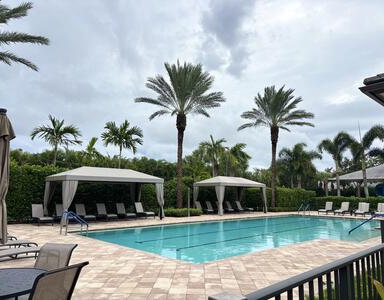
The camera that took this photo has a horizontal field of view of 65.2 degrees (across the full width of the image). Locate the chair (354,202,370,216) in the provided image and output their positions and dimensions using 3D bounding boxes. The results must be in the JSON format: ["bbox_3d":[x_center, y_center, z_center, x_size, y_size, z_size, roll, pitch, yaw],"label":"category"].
[{"bbox_3d":[13.589,4.766,24.093,1.500,1.000,0.700,8,-11,-41],"label":"chair"}]

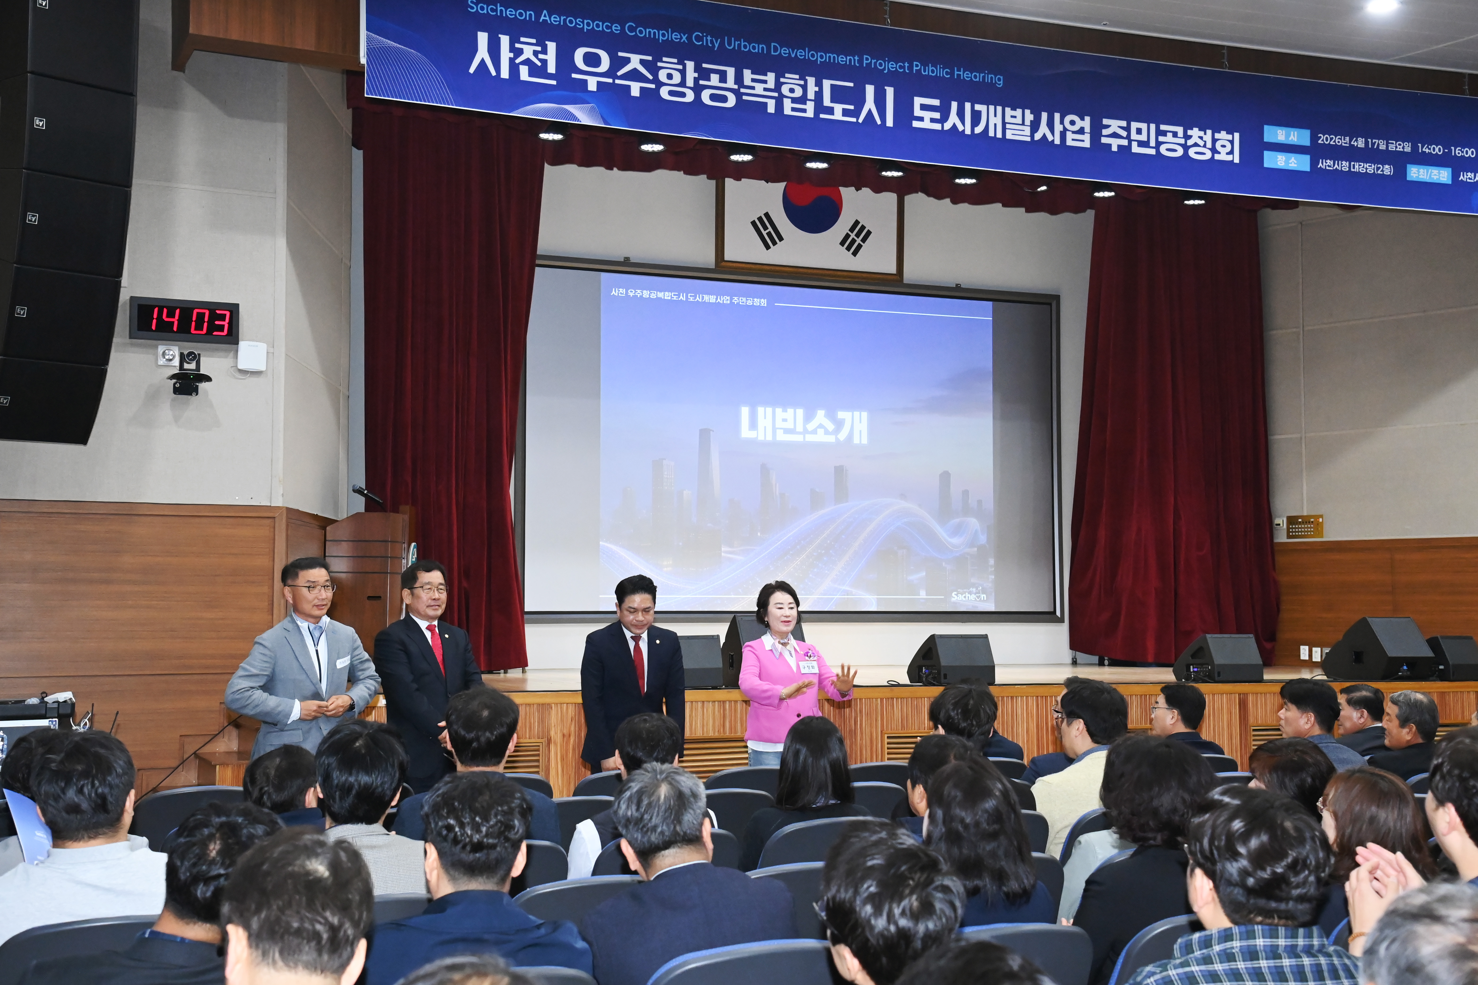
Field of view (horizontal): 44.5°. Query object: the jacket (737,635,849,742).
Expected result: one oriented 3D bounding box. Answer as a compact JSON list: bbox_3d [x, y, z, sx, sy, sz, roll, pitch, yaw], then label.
[{"bbox_3d":[0.264,0.930,8.500,0.460,0.530,0.360,2,-5,-26],"label":"jacket"}]

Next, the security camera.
[{"bbox_3d":[-3.075,-0.666,10.117,0.240,0.260,0.200,2,-4,-22],"label":"security camera"}]

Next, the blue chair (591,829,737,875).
[{"bbox_3d":[-0.314,1.409,5.322,0.510,0.880,0.600,2,-4,-21],"label":"blue chair"}]

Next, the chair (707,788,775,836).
[{"bbox_3d":[-0.175,1.495,6.449,0.550,0.900,0.600,2,-4,-22],"label":"chair"}]

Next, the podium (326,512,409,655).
[{"bbox_3d":[-2.304,0.661,11.500,0.530,1.100,0.680,0,-4,0],"label":"podium"}]

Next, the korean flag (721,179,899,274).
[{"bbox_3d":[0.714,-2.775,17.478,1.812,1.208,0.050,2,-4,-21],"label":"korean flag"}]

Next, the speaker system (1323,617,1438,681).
[{"bbox_3d":[4.792,1.167,13.555,0.487,0.457,0.638,2,-5,-29],"label":"speaker system"}]

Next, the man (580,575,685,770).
[{"bbox_3d":[-0.474,1.202,8.021,0.460,1.675,0.340,1,-4,-17],"label":"man"}]

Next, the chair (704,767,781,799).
[{"bbox_3d":[-0.026,1.570,7.586,0.520,0.880,0.550,2,-4,-21],"label":"chair"}]

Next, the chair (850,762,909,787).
[{"bbox_3d":[0.491,1.586,7.722,0.550,0.900,0.600,2,-4,-22],"label":"chair"}]

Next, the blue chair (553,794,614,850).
[{"bbox_3d":[-0.668,1.480,6.226,0.550,0.900,0.600,2,-4,-22],"label":"blue chair"}]

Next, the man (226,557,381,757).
[{"bbox_3d":[-1.794,1.129,7.389,0.550,1.729,0.370,2,-5,-29],"label":"man"}]

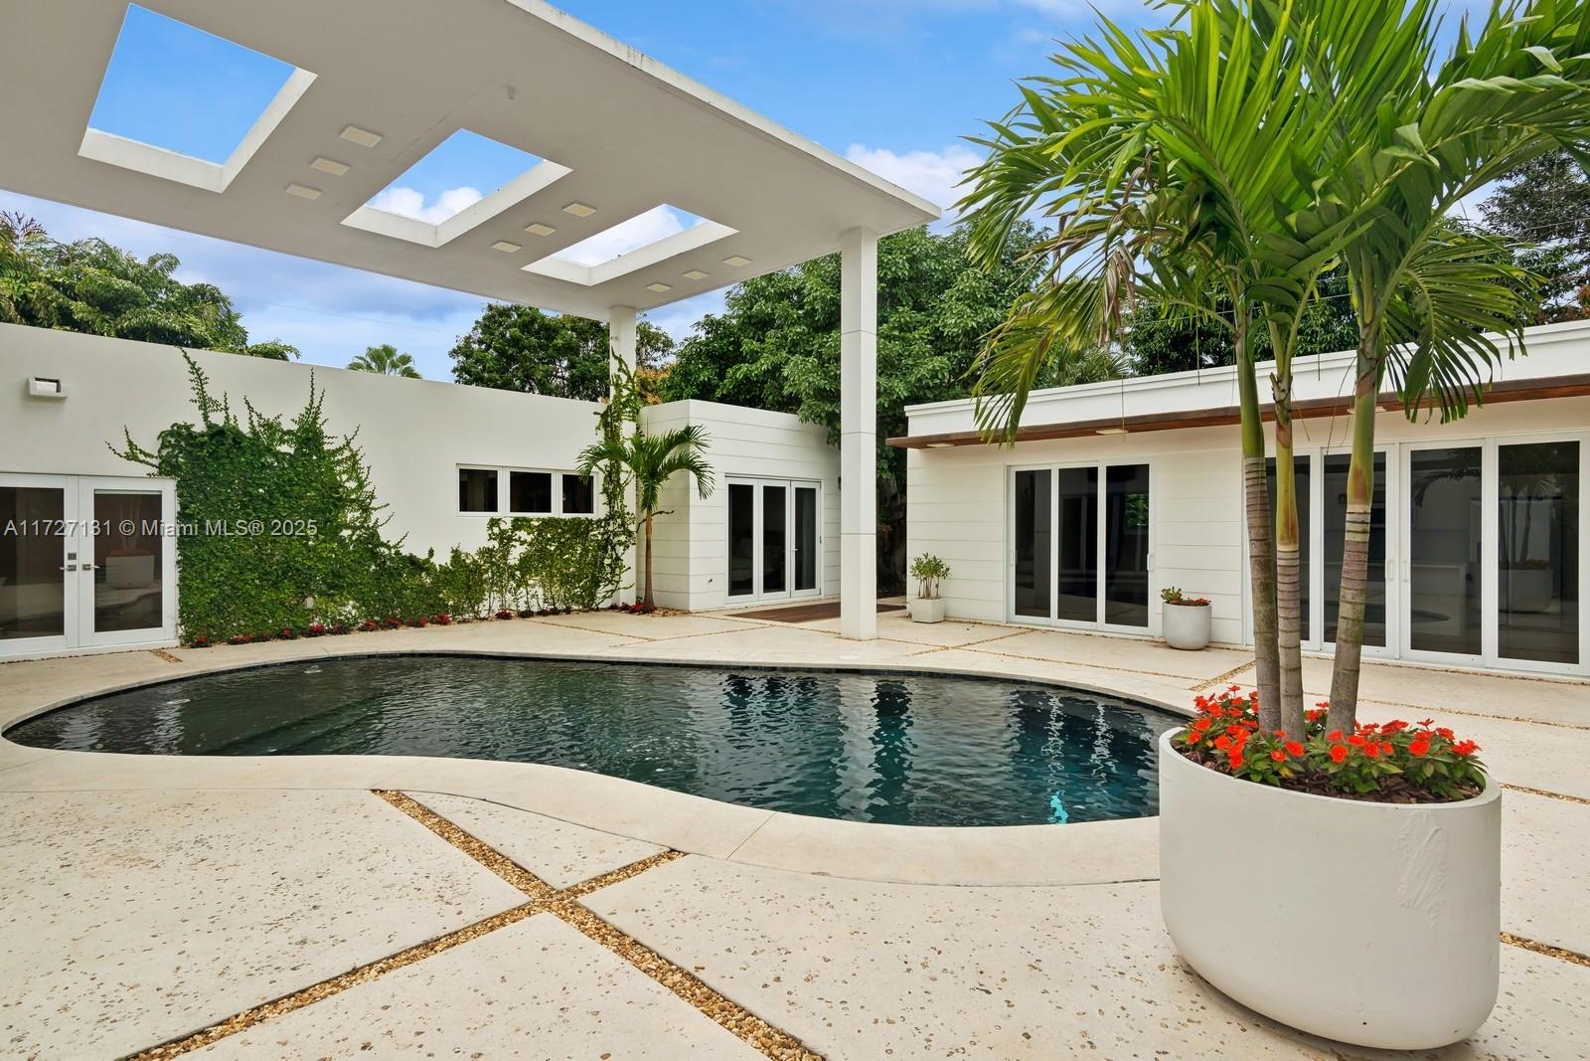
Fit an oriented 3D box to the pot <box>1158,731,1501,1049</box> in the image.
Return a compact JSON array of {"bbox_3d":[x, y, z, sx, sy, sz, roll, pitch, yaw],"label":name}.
[{"bbox_3d":[1.879,1.110,2.724,0.995,0.995,0.995,0,1,0],"label":"pot"}]

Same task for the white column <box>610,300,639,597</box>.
[{"bbox_3d":[-3.145,-1.320,13.680,0.340,5.430,0.340,1,1,41],"label":"white column"}]

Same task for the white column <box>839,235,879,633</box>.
[{"bbox_3d":[0.888,-1.300,10.383,0.373,5.577,0.373,1,1,44],"label":"white column"}]

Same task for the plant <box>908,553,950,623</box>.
[{"bbox_3d":[2.110,0.895,11.796,0.600,1.070,0.600,1,1,41],"label":"plant"}]

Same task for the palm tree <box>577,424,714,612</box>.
[{"bbox_3d":[-2.670,-0.234,13.444,2.458,3.382,2.062,0,1,0],"label":"palm tree"}]

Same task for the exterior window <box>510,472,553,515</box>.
[{"bbox_3d":[-4.598,-0.645,13.062,0.100,0.718,0.775,1,1,44],"label":"exterior window"}]

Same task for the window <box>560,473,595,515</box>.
[{"bbox_3d":[-3.926,-0.645,13.580,0.100,0.770,0.750,1,1,41],"label":"window"}]

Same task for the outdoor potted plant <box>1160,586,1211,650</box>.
[{"bbox_3d":[4.944,1.087,9.433,0.640,0.760,0.620,1,1,41],"label":"outdoor potted plant"}]

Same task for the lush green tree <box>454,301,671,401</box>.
[{"bbox_3d":[-6.537,-2.534,20.971,6.200,7.600,6.000,0,1,0],"label":"lush green tree"}]

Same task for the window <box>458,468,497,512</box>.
[{"bbox_3d":[-5.236,-0.666,12.405,0.100,0.734,0.676,1,1,44],"label":"window"}]

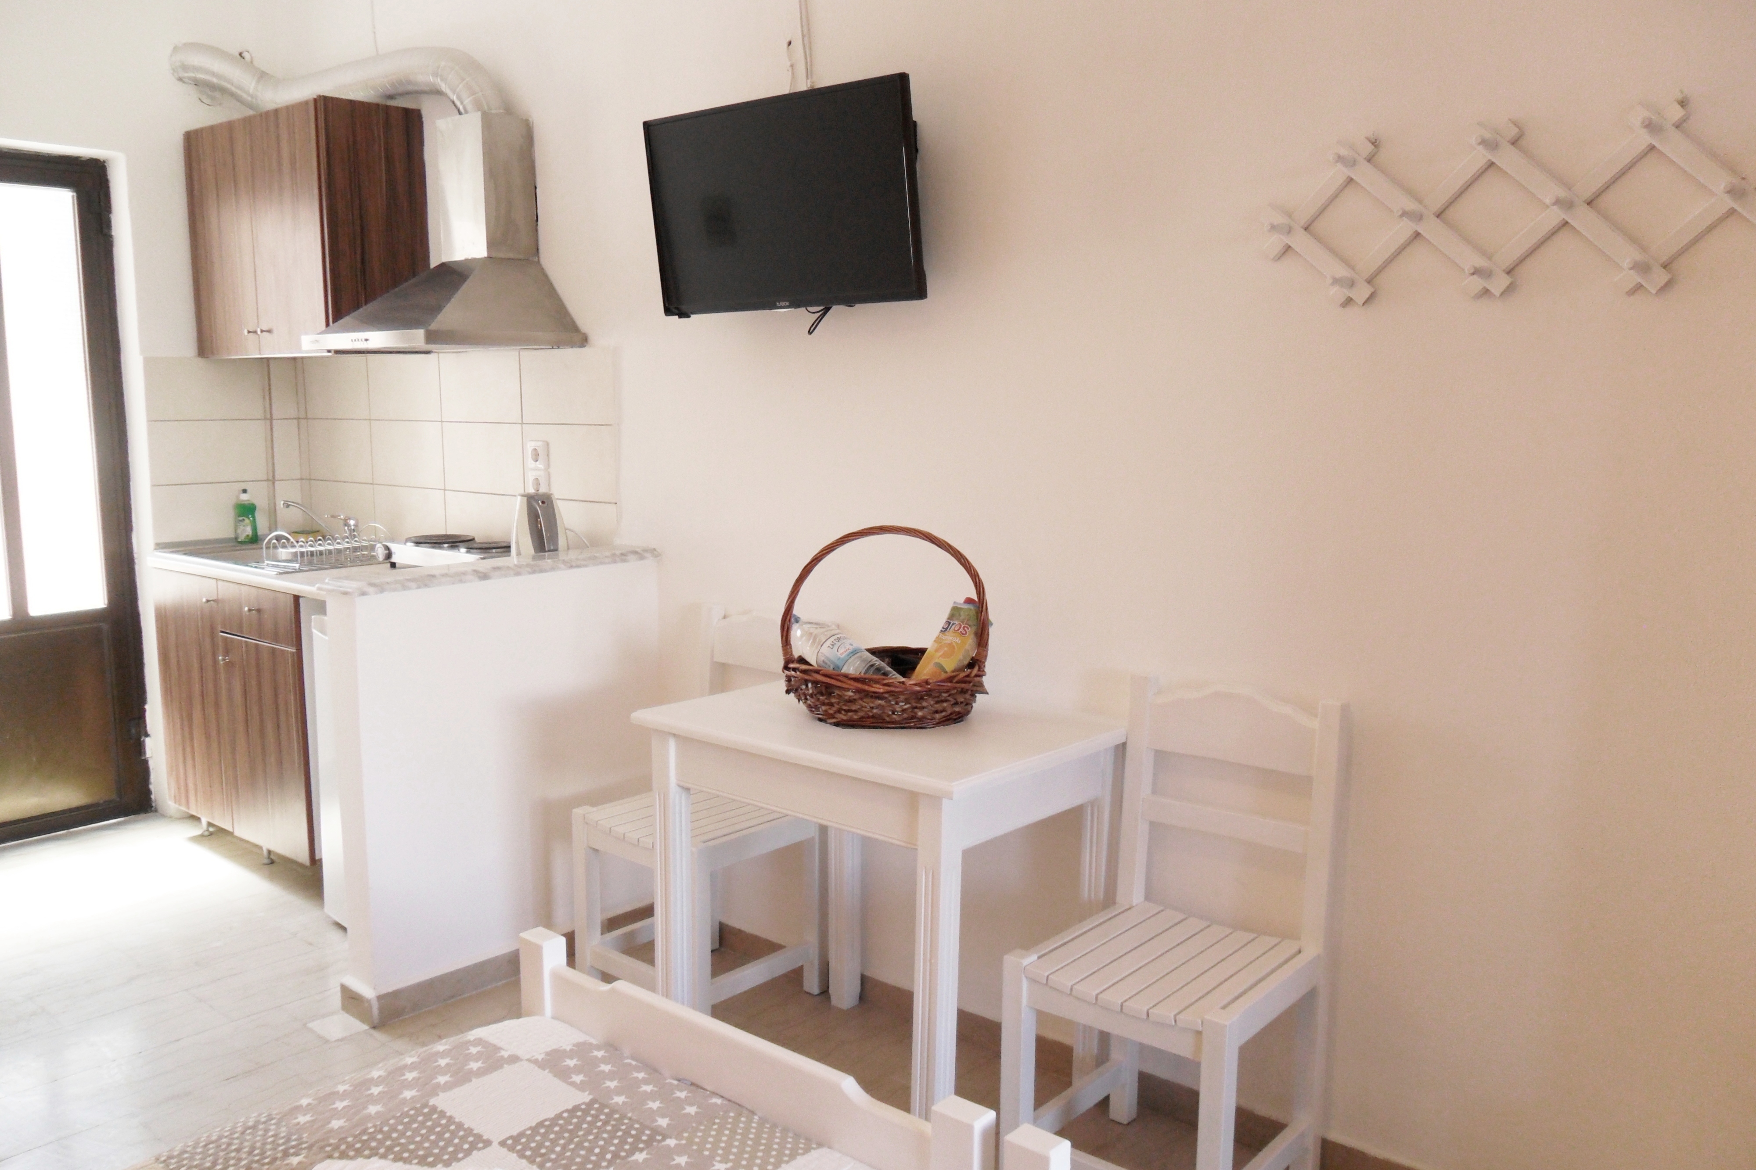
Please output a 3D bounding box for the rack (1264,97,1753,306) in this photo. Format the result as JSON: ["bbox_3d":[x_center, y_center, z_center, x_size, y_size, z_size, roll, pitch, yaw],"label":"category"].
[{"bbox_3d":[0.942,-0.578,2.113,0.752,0.270,0.063,7,10,40],"label":"rack"}]

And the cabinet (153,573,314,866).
[{"bbox_3d":[-1.760,0.383,4.242,0.900,0.845,0.500,7,10,40],"label":"cabinet"}]

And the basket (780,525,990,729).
[{"bbox_3d":[0.015,0.068,2.667,0.390,0.365,0.325,0,8,1],"label":"basket"}]

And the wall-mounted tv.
[{"bbox_3d":[-0.205,-0.828,2.987,0.732,0.436,0.060,5,17,36],"label":"wall-mounted tv"}]

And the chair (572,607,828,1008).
[{"bbox_3d":[-0.395,0.529,3.168,0.404,0.874,0.447,6,10,39],"label":"chair"}]

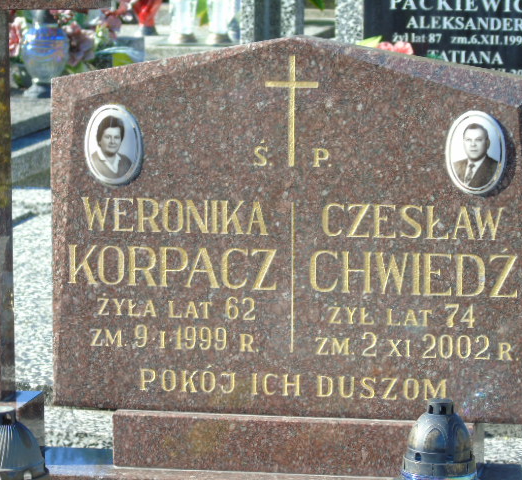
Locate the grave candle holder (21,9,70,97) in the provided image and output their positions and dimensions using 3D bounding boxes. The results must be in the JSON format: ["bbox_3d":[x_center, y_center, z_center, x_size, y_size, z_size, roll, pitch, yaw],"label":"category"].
[{"bbox_3d":[-0.576,-0.516,7.000,0.128,0.275,0.128,0,7,0],"label":"grave candle holder"}]

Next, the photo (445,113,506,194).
[{"bbox_3d":[0.315,-0.128,3.850,0.089,0.122,0.012,2,6,14],"label":"photo"}]

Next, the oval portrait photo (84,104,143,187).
[{"bbox_3d":[-0.224,-0.144,3.985,0.089,0.122,0.012,2,6,14],"label":"oval portrait photo"}]

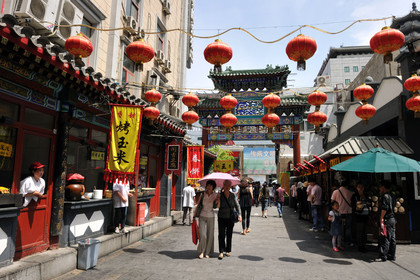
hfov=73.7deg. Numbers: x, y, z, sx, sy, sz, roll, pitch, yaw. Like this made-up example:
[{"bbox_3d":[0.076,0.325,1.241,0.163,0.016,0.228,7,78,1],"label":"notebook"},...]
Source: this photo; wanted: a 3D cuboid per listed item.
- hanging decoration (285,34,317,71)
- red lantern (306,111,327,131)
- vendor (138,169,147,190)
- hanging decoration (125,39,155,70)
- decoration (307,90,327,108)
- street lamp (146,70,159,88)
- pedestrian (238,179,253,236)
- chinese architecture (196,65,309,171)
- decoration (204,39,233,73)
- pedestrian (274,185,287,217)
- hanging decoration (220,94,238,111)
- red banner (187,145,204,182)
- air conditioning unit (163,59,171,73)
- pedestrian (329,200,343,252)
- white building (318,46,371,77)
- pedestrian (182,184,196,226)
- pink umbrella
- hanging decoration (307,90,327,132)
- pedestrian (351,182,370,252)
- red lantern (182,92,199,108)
[{"bbox_3d":[1.184,-1.140,3.620,0.380,0.480,0.380,-2,-10,11],"label":"hanging decoration"},{"bbox_3d":[2.169,-0.379,5.670,0.360,0.390,0.360,0,-8,12],"label":"red lantern"},{"bbox_3d":[-2.146,1.653,8.900,0.360,1.600,0.460,-3,-9,26],"label":"vendor"},{"bbox_3d":[-0.958,-1.181,3.860,0.380,0.455,0.380,-2,-10,11],"label":"hanging decoration"},{"bbox_3d":[2.246,-0.878,5.850,0.380,0.315,0.380,-2,-10,11],"label":"decoration"},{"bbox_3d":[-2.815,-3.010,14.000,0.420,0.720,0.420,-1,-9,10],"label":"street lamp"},{"bbox_3d":[1.167,2.099,8.982,0.460,1.720,0.380,-1,-9,11],"label":"pedestrian"},{"bbox_3d":[2.858,-0.438,19.840,8.100,10.425,2.200,-2,-10,10],"label":"chinese architecture"},{"bbox_3d":[0.118,-1.177,3.900,0.400,0.480,0.400,-1,-9,11],"label":"decoration"},{"bbox_3d":[3.603,3.074,14.325,0.520,1.630,0.420,0,-9,6],"label":"pedestrian"},{"bbox_3d":[0.402,-0.793,5.920,0.360,0.315,0.360,0,-8,12],"label":"hanging decoration"},{"bbox_3d":[-0.482,0.872,9.500,0.600,1.380,0.060,0,-8,12],"label":"red banner"},{"bbox_3d":[-2.979,-5.189,19.400,0.340,0.640,0.820,-3,-10,15],"label":"air conditioning unit"},{"bbox_3d":[3.104,2.120,6.939,0.360,1.170,0.270,2,-9,-9],"label":"pedestrian"},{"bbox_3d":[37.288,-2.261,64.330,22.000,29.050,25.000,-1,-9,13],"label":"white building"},{"bbox_3d":[-0.805,2.506,11.020,0.520,1.570,0.360,0,-9,6],"label":"pedestrian"},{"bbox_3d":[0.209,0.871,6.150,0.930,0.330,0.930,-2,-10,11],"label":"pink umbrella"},{"bbox_3d":[2.171,-0.571,5.670,0.360,0.850,0.360,0,-8,12],"label":"hanging decoration"},{"bbox_3d":[3.731,1.910,6.975,0.480,1.630,0.360,-1,-9,14],"label":"pedestrian"},{"bbox_3d":[-0.442,-0.896,6.350,0.380,0.370,0.380,1,-9,0],"label":"red lantern"}]

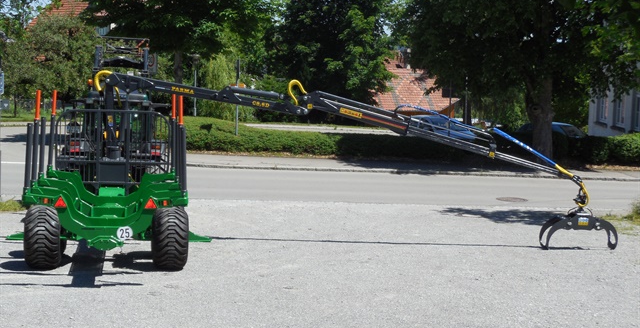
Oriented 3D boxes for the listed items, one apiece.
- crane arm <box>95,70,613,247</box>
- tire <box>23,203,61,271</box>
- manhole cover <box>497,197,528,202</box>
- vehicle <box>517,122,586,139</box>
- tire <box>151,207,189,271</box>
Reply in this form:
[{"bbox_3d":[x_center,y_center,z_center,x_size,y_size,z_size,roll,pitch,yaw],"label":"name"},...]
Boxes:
[{"bbox_3d":[0.580,-0.057,20.625,8.861,2.790,0.500,1,3,3],"label":"crane arm"},{"bbox_3d":[-3.830,1.026,16.870,0.500,0.920,0.920,1,3,-9],"label":"tire"},{"bbox_3d":[4.557,0.841,28.888,0.758,0.040,0.758,1,3,0],"label":"manhole cover"},{"bbox_3d":[8.973,-0.914,48.043,4.400,1.450,1.760,4,4,39],"label":"vehicle"},{"bbox_3d":[-2.096,1.052,17.130,0.500,0.920,0.920,1,3,-9],"label":"tire"}]

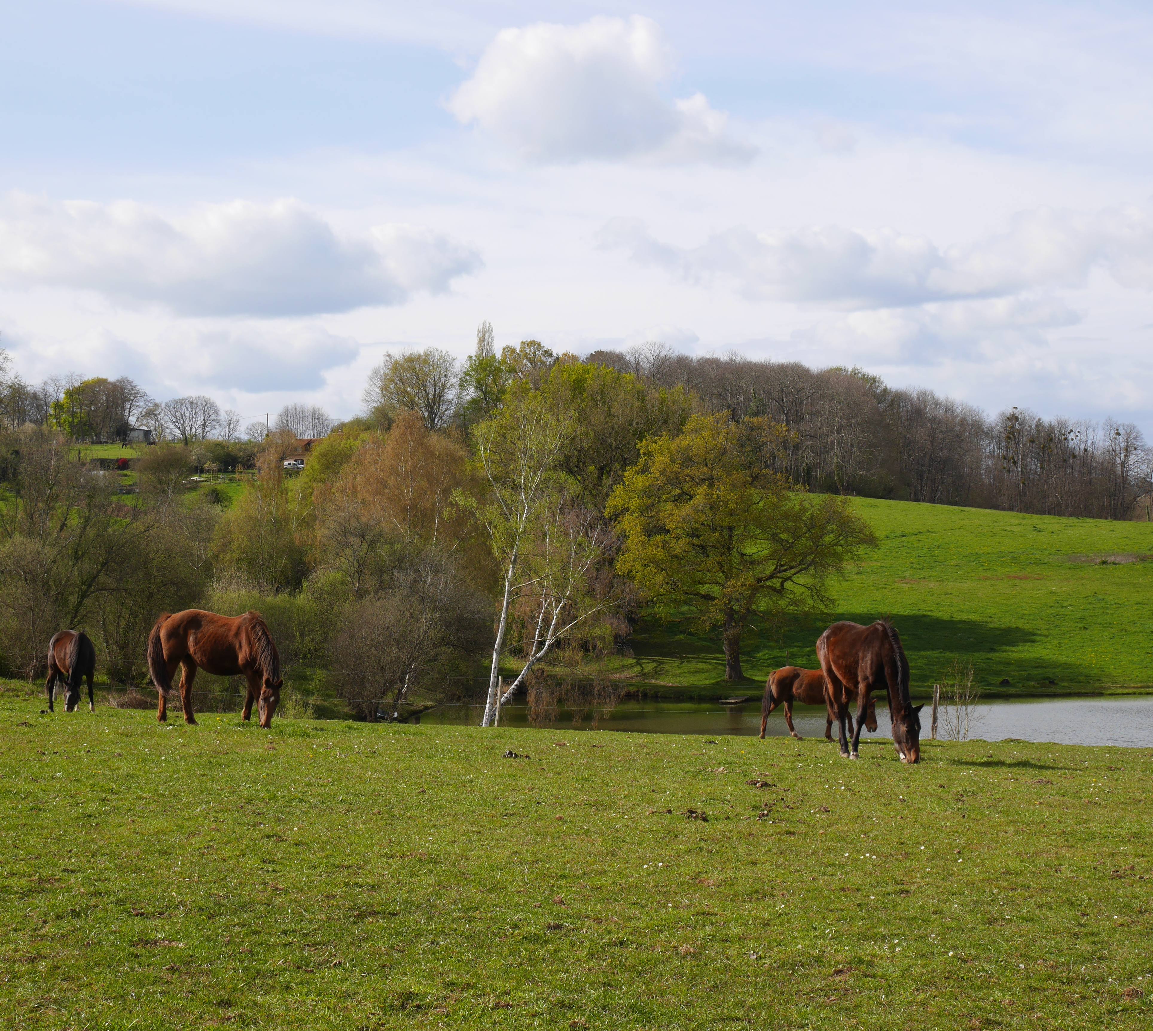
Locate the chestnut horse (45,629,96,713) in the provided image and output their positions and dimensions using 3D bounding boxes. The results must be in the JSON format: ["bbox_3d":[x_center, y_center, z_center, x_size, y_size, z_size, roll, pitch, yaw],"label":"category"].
[{"bbox_3d":[-9.694,2.975,42.500,0.600,1.600,2.100,0,-1,-27],"label":"chestnut horse"}]

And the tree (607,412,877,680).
[{"bbox_3d":[9.293,1.720,125.000,15.147,15.024,13.632,0,0,0],"label":"tree"}]

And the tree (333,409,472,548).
[{"bbox_3d":[-7.562,1.030,97.000,6.200,11.200,6.000,0,-1,0],"label":"tree"}]

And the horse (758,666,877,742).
[{"bbox_3d":[4.779,3.727,44.000,2.300,1.508,0.560,0,0,13],"label":"horse"}]

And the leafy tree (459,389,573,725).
[{"bbox_3d":[-1.395,1.043,54.000,2.900,8.200,2.800,0,-1,0],"label":"leafy tree"}]

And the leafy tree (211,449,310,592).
[{"bbox_3d":[-18.483,0.282,130.000,5.774,8.346,5.485,0,0,0],"label":"leafy tree"}]

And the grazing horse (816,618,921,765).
[{"bbox_3d":[3.433,2.046,26.000,0.620,1.620,2.200,0,-1,-17],"label":"grazing horse"}]

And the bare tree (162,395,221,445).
[{"bbox_3d":[-81.570,-20.305,470.000,12.253,10.663,11.640,0,0,0],"label":"bare tree"}]

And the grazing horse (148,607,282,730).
[{"bbox_3d":[-5.132,2.167,31.500,1.950,1.600,0.650,0,-1,16],"label":"grazing horse"}]

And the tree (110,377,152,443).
[{"bbox_3d":[-96.278,-22.824,480.000,9.300,14.200,9.000,0,-1,0],"label":"tree"}]

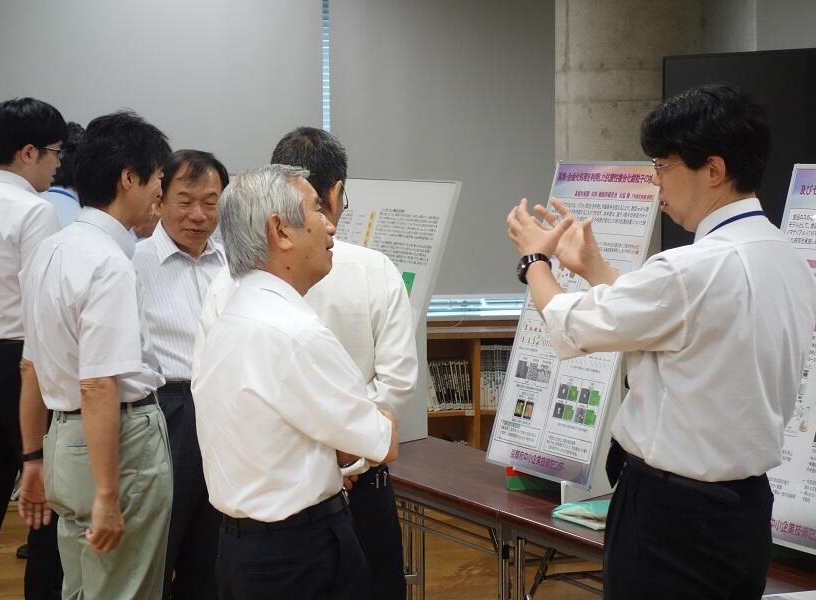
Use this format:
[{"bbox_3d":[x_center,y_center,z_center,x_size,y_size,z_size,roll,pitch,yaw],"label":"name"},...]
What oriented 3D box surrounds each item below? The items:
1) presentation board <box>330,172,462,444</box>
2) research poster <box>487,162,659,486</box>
[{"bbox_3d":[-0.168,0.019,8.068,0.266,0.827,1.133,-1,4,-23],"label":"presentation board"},{"bbox_3d":[0.438,0.063,6.556,0.231,0.857,0.611,-1,4,-23],"label":"research poster"}]

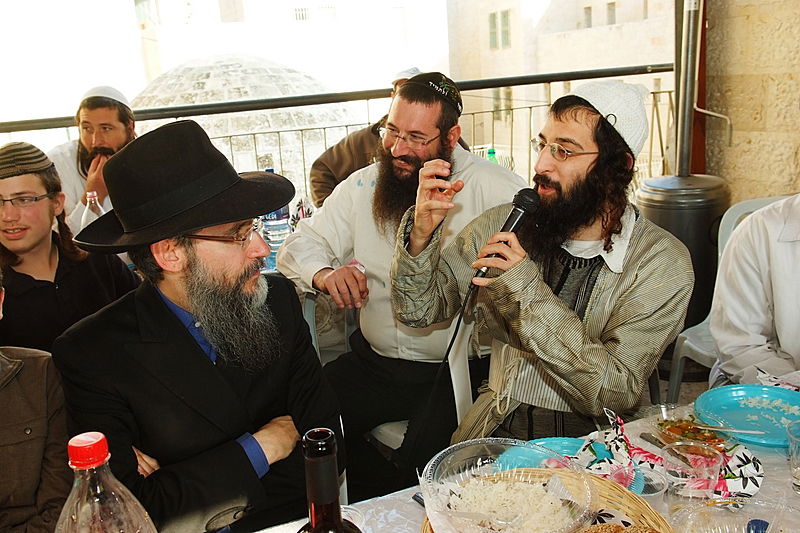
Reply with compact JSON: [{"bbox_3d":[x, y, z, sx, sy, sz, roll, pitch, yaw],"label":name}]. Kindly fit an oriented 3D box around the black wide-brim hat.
[{"bbox_3d":[-0.366,-0.136,1.200,0.365,0.165,0.320,-15,14,-3],"label":"black wide-brim hat"}]

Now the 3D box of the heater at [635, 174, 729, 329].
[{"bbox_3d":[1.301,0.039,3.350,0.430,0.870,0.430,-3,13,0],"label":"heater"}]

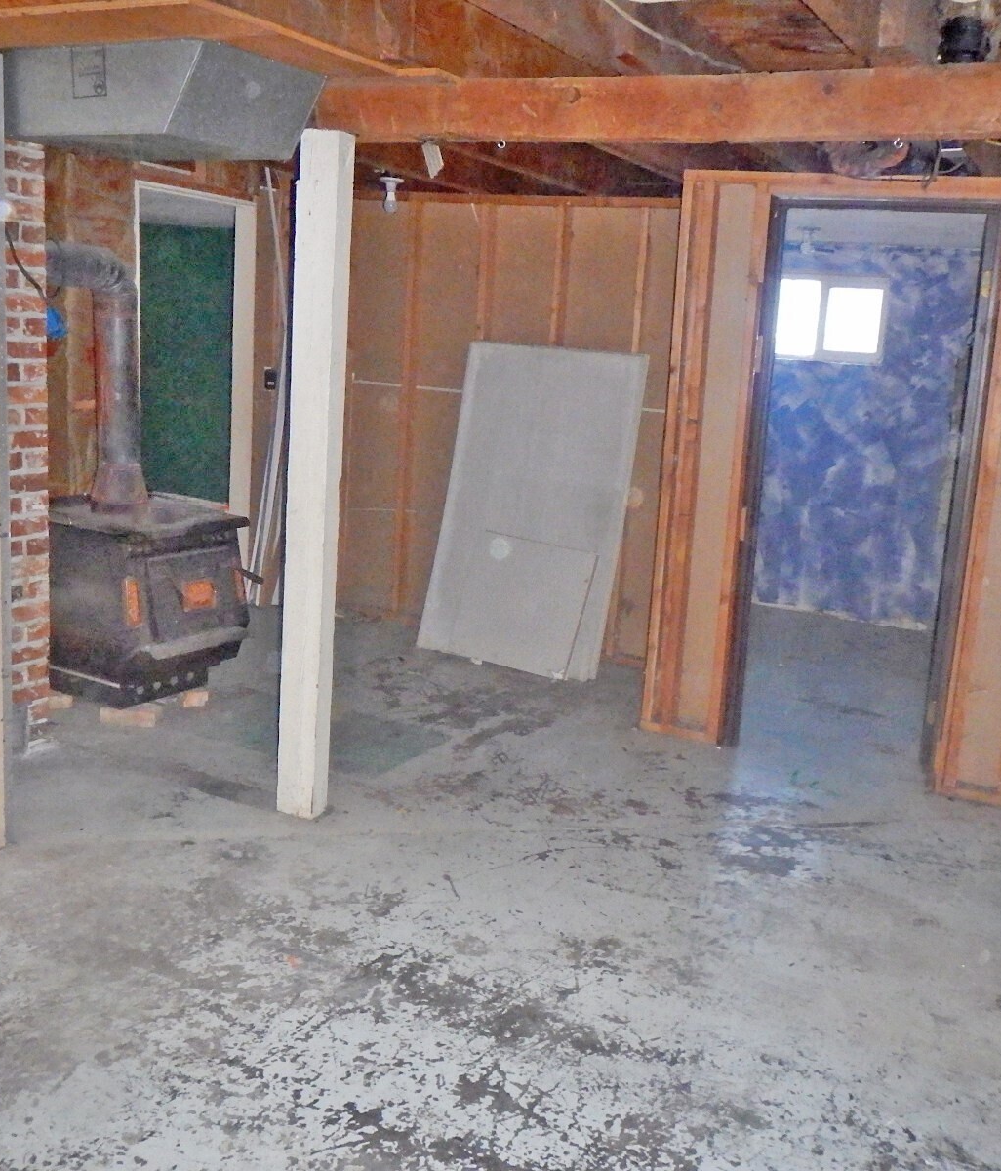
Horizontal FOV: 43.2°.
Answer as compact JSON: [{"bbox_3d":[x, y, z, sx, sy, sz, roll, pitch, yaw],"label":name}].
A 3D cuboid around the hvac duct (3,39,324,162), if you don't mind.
[{"bbox_3d":[-0.932,-1.293,3.409,0.772,0.212,0.434,9,12,26],"label":"hvac duct"}]

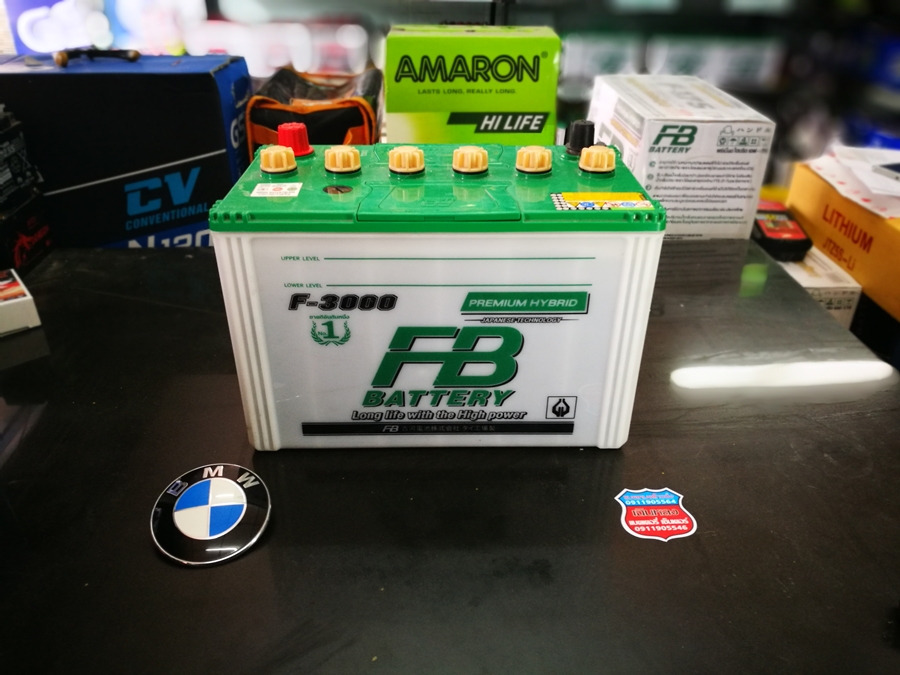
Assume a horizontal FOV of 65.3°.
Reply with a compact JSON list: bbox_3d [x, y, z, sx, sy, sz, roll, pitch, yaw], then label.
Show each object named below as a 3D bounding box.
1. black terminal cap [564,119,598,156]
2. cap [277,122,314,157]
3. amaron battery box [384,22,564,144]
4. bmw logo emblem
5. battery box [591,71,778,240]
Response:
[{"bbox_3d":[0.111,-0.168,0.586,0.027,0.025,0.027,0,30,0],"label":"black terminal cap"},{"bbox_3d":[-0.128,-0.165,0.581,0.030,0.022,0.030,0,30,-1],"label":"cap"},{"bbox_3d":[0.033,-0.348,1.083,0.242,0.228,0.135,0,30,0],"label":"amaron battery box"},{"bbox_3d":[-0.168,0.125,0.496,0.080,0.008,0.080,-3,44,-14],"label":"bmw logo emblem"},{"bbox_3d":[0.346,-0.273,1.140,0.176,0.230,0.316,0,30,-2],"label":"battery box"}]

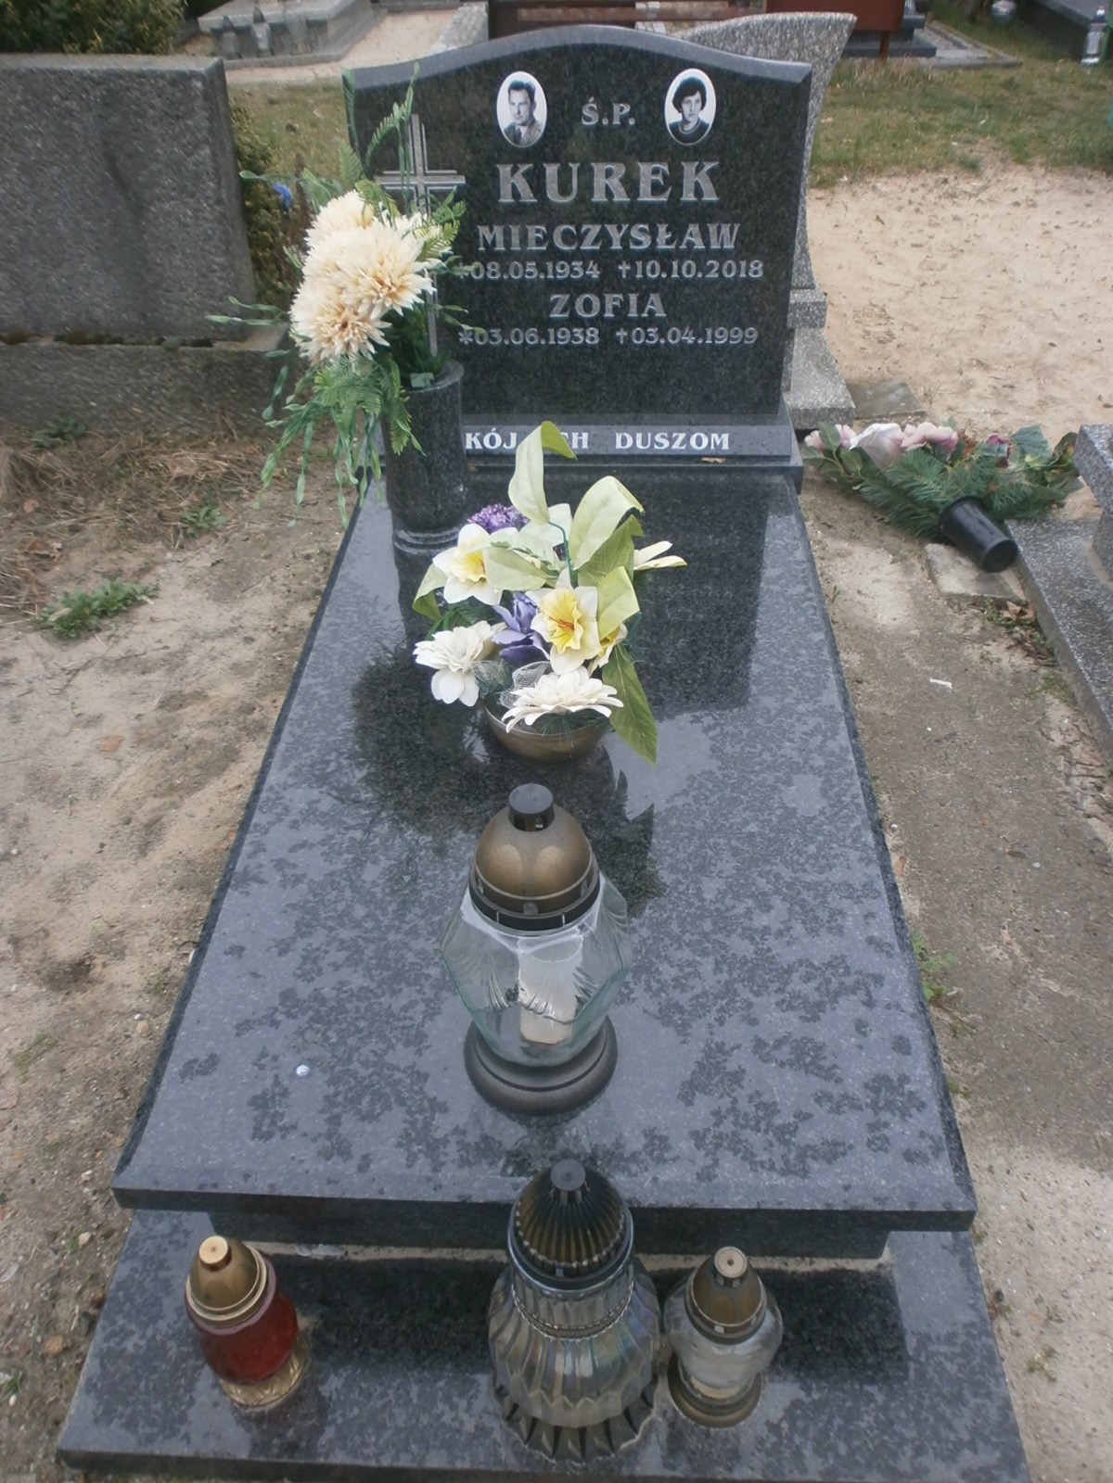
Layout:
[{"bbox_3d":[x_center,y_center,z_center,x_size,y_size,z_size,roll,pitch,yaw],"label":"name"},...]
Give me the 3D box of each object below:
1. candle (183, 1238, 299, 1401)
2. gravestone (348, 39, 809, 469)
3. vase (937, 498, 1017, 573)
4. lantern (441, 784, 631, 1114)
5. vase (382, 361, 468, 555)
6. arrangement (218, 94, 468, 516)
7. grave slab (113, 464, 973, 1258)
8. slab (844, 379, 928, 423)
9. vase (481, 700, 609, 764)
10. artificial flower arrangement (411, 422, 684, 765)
[{"bbox_3d":[-0.301,0.541,1.106,0.100,0.237,0.100,1,40,2],"label":"candle"},{"bbox_3d":[0.045,-0.868,2.078,0.766,0.693,0.168,0,38,3],"label":"gravestone"},{"bbox_3d":[0.897,-0.428,2.434,0.121,0.121,0.137,-15,51,-16],"label":"vase"},{"bbox_3d":[-0.018,0.189,1.103,0.183,0.367,0.183,1,40,2],"label":"lantern"},{"bbox_3d":[-0.221,-0.493,1.982,0.141,0.286,0.141,-1,40,1],"label":"vase"},{"bbox_3d":[-0.326,-0.643,1.798,0.404,0.640,0.326,1,39,2],"label":"arrangement"},{"bbox_3d":[0.013,0.030,1.723,0.830,0.189,1.470,1,40,2],"label":"grave slab"},{"bbox_3d":[0.856,-0.927,3.190,0.263,0.052,0.210,1,39,2],"label":"slab"},{"bbox_3d":[-0.013,-0.031,1.587,0.172,0.082,0.172,1,40,2],"label":"vase"},{"bbox_3d":[-0.013,-0.185,1.482,0.357,0.409,0.315,1,40,2],"label":"artificial flower arrangement"}]

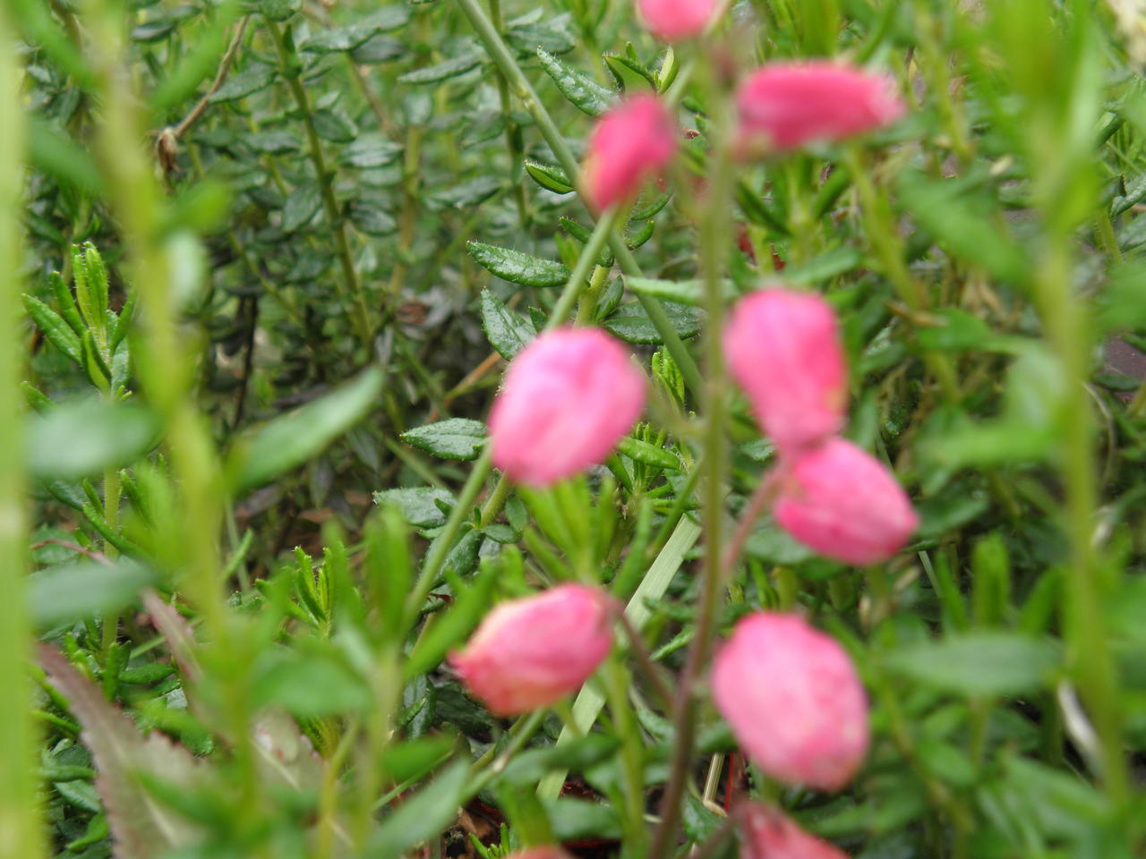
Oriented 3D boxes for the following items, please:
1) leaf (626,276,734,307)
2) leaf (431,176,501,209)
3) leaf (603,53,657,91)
[{"bbox_3d":[0.011,-0.014,0.200,0.011,0.002,0.004,6,24,9],"label":"leaf"},{"bbox_3d":[-0.016,-0.035,0.300,0.011,0.002,0.004,-13,39,-12],"label":"leaf"},{"bbox_3d":[0.007,-0.042,0.242,0.009,0.004,0.002,34,56,-18],"label":"leaf"}]

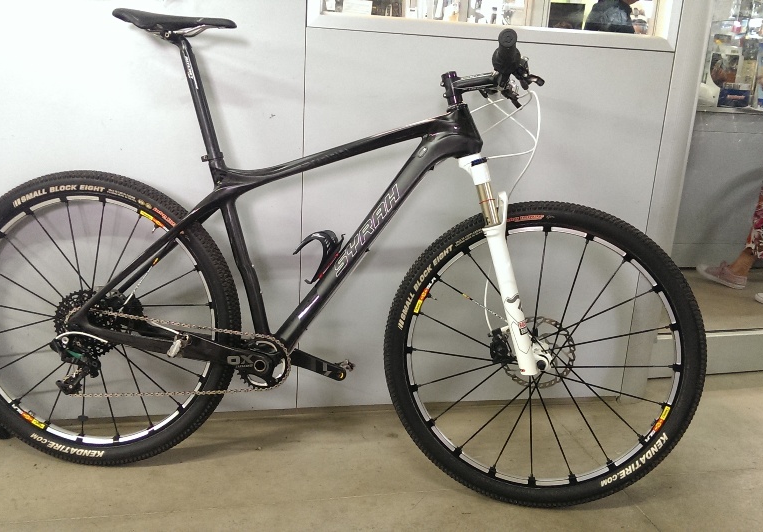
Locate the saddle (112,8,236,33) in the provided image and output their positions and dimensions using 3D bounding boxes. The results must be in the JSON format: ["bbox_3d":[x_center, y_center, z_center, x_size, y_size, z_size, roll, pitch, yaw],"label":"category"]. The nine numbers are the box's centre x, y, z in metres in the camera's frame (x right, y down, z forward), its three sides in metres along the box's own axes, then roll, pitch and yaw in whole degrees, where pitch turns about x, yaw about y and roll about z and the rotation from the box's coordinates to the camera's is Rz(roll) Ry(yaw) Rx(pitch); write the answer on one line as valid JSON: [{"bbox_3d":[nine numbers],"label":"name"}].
[{"bbox_3d":[-0.465,-0.551,1.593,0.277,0.065,0.140,4,8,5],"label":"saddle"}]

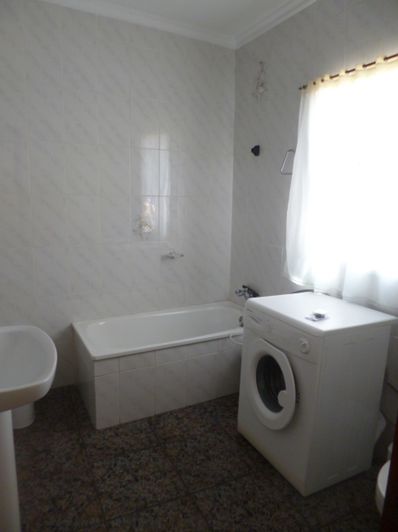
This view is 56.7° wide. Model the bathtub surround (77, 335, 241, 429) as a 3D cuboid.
[{"bbox_3d":[-0.183,0.704,2.910,1.391,0.470,0.677,-4,12,-28],"label":"bathtub surround"}]

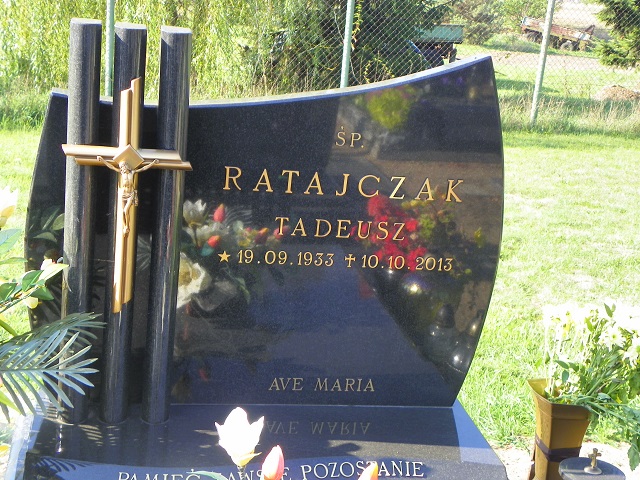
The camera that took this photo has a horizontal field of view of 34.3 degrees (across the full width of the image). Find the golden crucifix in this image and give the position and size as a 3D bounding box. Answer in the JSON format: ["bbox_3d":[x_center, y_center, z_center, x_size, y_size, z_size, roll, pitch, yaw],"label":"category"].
[{"bbox_3d":[-0.353,-0.075,1.889,0.232,0.439,0.035,2,14,-12],"label":"golden crucifix"}]

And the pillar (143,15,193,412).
[{"bbox_3d":[-0.293,-0.012,1.965,0.055,0.761,0.055,2,14,-12],"label":"pillar"}]

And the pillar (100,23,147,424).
[{"bbox_3d":[-0.372,-0.015,1.949,0.055,0.760,0.055,2,14,-12],"label":"pillar"}]

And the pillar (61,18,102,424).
[{"bbox_3d":[-0.449,-0.019,1.933,0.055,0.761,0.055,2,14,-12],"label":"pillar"}]

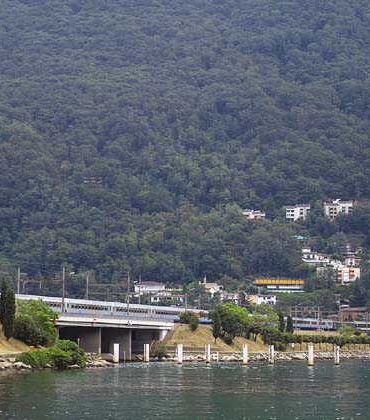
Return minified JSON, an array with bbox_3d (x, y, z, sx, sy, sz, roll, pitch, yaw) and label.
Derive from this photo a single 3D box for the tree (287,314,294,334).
[{"bbox_3d":[32.270,35.060,455.000,2.140,6.180,2.140,0,-5,4],"label":"tree"}]

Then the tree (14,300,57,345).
[{"bbox_3d":[-26.330,19.820,262.000,8.010,8.460,7.610,1,-5,-6],"label":"tree"}]

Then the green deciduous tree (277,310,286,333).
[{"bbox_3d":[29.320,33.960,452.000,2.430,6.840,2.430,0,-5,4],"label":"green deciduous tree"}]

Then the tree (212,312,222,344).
[{"bbox_3d":[8.040,29.320,368.000,2.230,7.920,2.230,0,-5,1],"label":"tree"}]

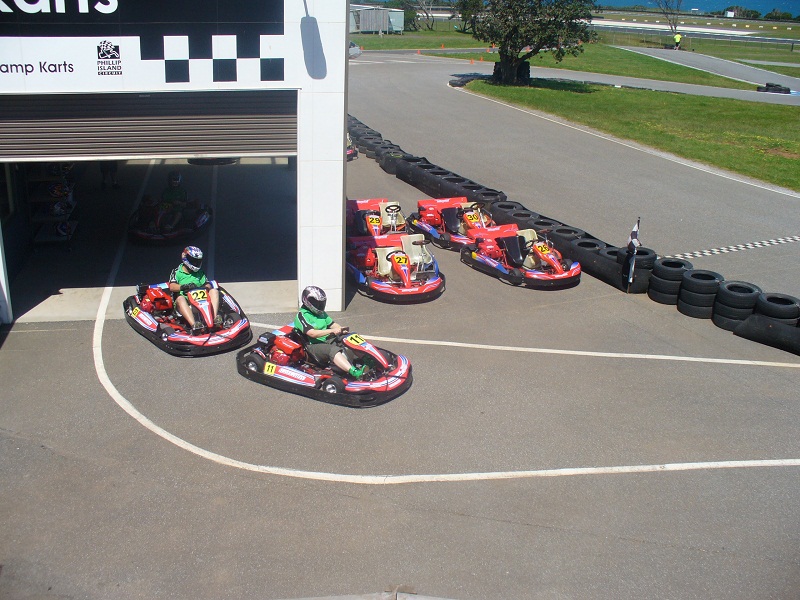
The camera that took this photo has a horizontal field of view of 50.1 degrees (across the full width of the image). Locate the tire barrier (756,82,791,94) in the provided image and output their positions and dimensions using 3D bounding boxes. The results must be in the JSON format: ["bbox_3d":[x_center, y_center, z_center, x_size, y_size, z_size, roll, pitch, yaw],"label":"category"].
[{"bbox_3d":[19.589,-11.060,44.800,1.700,0.420,0.650,12,22,24],"label":"tire barrier"}]

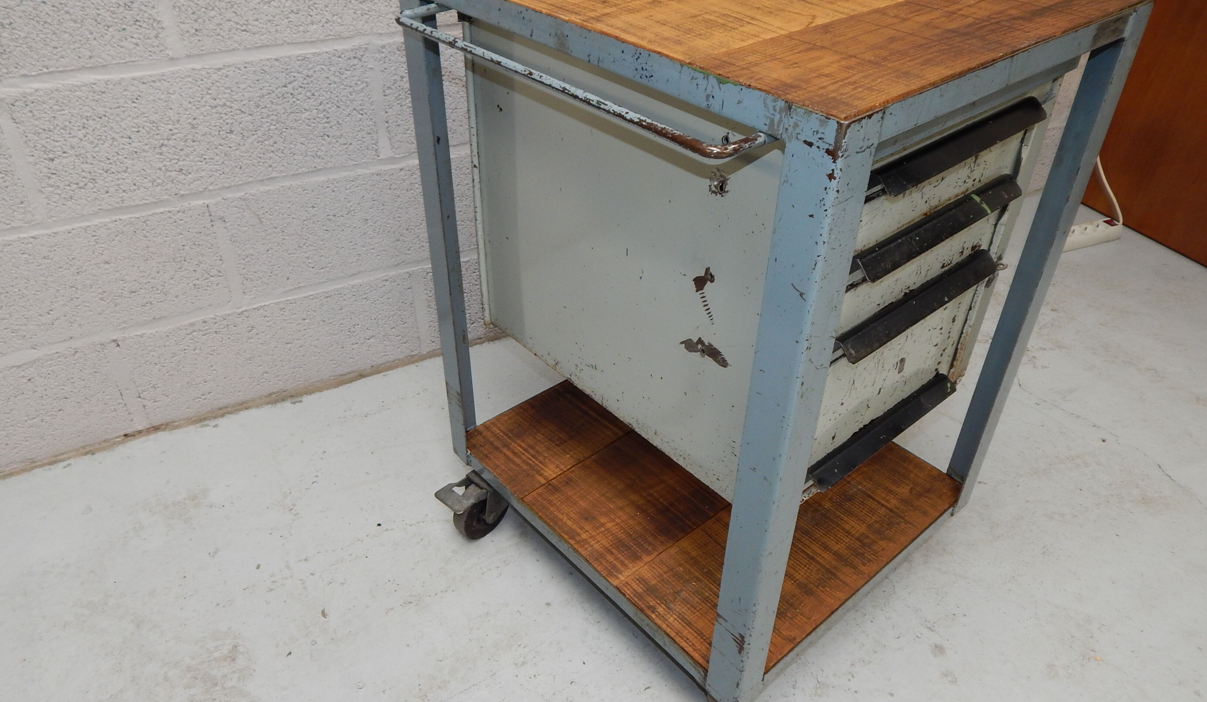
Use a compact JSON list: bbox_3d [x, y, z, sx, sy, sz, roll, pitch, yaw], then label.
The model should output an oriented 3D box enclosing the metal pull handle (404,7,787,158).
[{"bbox_3d":[-0.042,-0.239,0.742,0.055,0.012,0.443,-27,45,-32],"label":"metal pull handle"}]

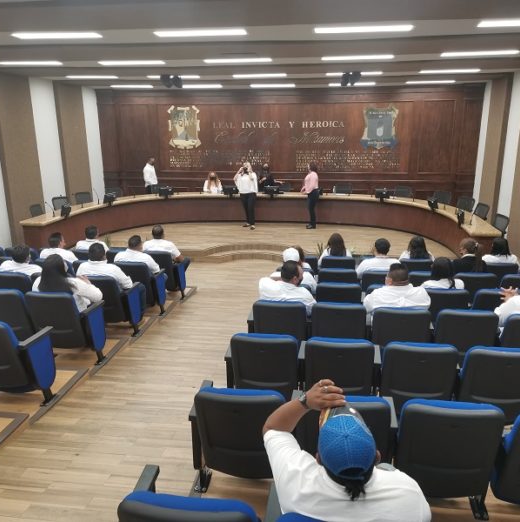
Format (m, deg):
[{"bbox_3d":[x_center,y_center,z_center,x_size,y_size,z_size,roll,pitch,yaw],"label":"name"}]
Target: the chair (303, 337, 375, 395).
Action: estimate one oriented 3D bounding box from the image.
[{"bbox_3d":[0.675,0.974,4.440,0.599,0.920,0.599,2,16,8],"label":"chair"}]

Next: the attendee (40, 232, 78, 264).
[{"bbox_3d":[-2.814,0.145,7.644,0.551,1.224,0.796,3,15,12],"label":"attendee"}]

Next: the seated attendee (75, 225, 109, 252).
[{"bbox_3d":[-2.630,-0.010,8.567,0.551,1.234,0.796,2,15,10],"label":"seated attendee"}]

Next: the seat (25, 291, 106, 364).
[{"bbox_3d":[-2.058,0.672,5.506,0.632,0.918,0.673,2,15,9],"label":"seat"}]

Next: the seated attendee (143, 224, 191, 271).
[{"bbox_3d":[-1.626,0.000,8.958,0.550,1.264,0.820,2,16,10],"label":"seated attendee"}]

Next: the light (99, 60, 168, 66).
[{"bbox_3d":[-2.197,-3.405,9.009,1.200,0.070,0.290,1,15,6],"label":"light"}]

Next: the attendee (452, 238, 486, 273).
[{"bbox_3d":[2.792,0.315,7.279,0.520,1.275,0.780,-4,16,-12],"label":"attendee"}]

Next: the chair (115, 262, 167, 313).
[{"bbox_3d":[-1.770,0.357,7.800,0.600,0.910,0.640,2,16,8],"label":"chair"}]

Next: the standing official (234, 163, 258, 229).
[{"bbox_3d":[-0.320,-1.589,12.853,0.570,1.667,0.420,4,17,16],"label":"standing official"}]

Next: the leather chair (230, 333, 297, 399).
[{"bbox_3d":[0.063,0.903,4.296,0.600,0.920,0.620,2,16,8],"label":"leather chair"}]

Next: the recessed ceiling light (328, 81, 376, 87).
[{"bbox_3d":[2.420,-4.648,13.661,1.200,0.070,0.200,2,16,8],"label":"recessed ceiling light"}]

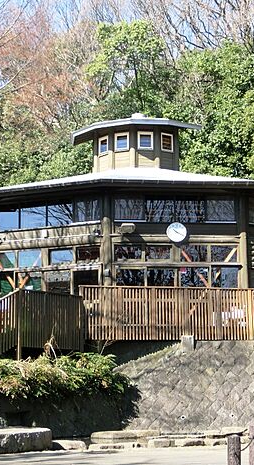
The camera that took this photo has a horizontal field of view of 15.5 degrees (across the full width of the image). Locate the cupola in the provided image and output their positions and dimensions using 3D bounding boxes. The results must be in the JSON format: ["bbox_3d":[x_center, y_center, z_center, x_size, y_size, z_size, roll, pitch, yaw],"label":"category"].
[{"bbox_3d":[0.445,-3.672,39.240,5.492,2.826,5.492,1,-10,-7],"label":"cupola"}]

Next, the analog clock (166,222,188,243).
[{"bbox_3d":[1.534,-0.001,28.428,0.633,0.619,0.120,1,-10,-6],"label":"analog clock"}]

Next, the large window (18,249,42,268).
[{"bbox_3d":[-3.288,0.901,31.383,0.930,0.613,0.120,-5,-11,24],"label":"large window"}]

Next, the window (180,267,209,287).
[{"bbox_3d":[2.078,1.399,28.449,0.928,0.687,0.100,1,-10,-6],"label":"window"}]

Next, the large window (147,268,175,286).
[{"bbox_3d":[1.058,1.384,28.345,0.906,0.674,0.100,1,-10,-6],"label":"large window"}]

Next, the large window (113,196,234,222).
[{"bbox_3d":[1.510,-0.676,28.745,3.806,0.731,0.120,1,-10,-6],"label":"large window"}]

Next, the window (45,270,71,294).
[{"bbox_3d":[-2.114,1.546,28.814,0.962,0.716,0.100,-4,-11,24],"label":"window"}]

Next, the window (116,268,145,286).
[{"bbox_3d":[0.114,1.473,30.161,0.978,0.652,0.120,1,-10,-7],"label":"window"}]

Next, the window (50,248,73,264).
[{"bbox_3d":[-2.175,0.800,30.892,0.901,0.511,0.120,-5,-11,24],"label":"window"}]

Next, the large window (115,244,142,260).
[{"bbox_3d":[0.058,0.655,30.294,0.966,0.516,0.120,1,-10,-7],"label":"large window"}]

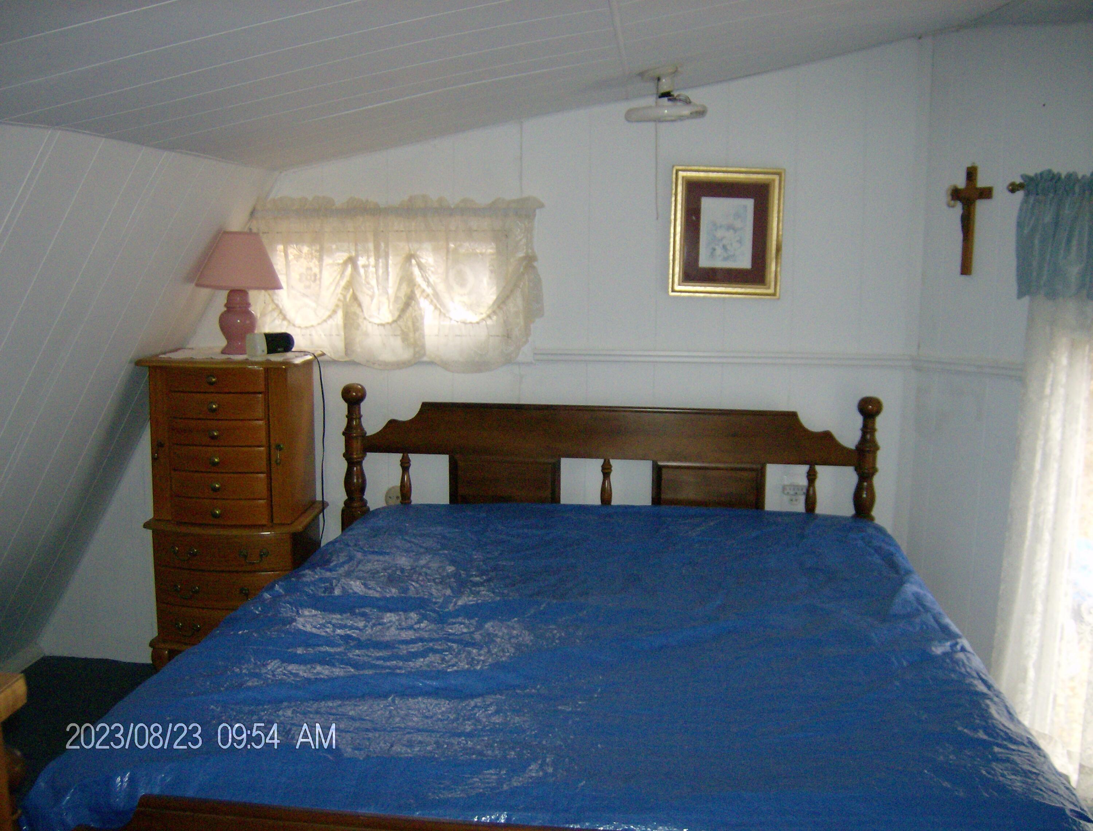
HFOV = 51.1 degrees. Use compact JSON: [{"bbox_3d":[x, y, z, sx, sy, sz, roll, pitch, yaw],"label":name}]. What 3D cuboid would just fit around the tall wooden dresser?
[{"bbox_3d":[-0.936,0.326,3.418,0.475,1.022,0.370,1,7,5],"label":"tall wooden dresser"}]

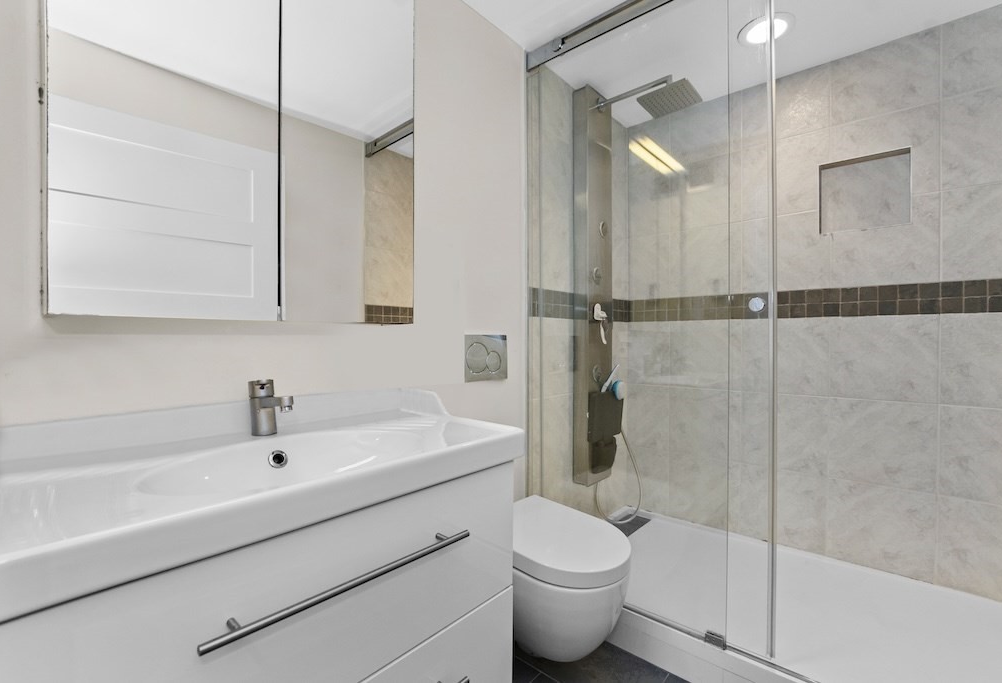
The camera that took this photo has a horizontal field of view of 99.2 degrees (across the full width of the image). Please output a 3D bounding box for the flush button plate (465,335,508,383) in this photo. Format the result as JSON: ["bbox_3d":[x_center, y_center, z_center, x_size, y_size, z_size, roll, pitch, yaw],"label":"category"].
[{"bbox_3d":[-0.061,0.060,1.532,0.016,0.164,0.235,0,0,42],"label":"flush button plate"}]

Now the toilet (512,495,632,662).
[{"bbox_3d":[0.144,0.778,1.332,0.555,0.400,0.375,0,0,42],"label":"toilet"}]

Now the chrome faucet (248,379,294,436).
[{"bbox_3d":[-0.465,0.133,0.872,0.157,0.115,0.048,-9,-6,42],"label":"chrome faucet"}]

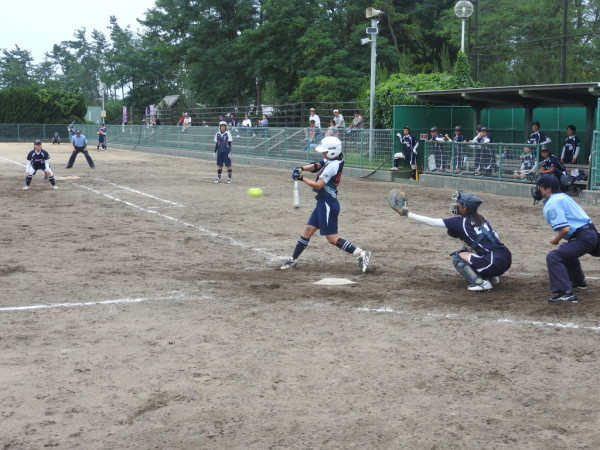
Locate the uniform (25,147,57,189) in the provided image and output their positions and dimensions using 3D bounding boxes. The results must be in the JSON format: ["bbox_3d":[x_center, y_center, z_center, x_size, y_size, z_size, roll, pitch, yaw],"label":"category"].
[{"bbox_3d":[-6.480,-1.460,23.845,0.840,1.060,0.560,-2,7,-20],"label":"uniform"}]

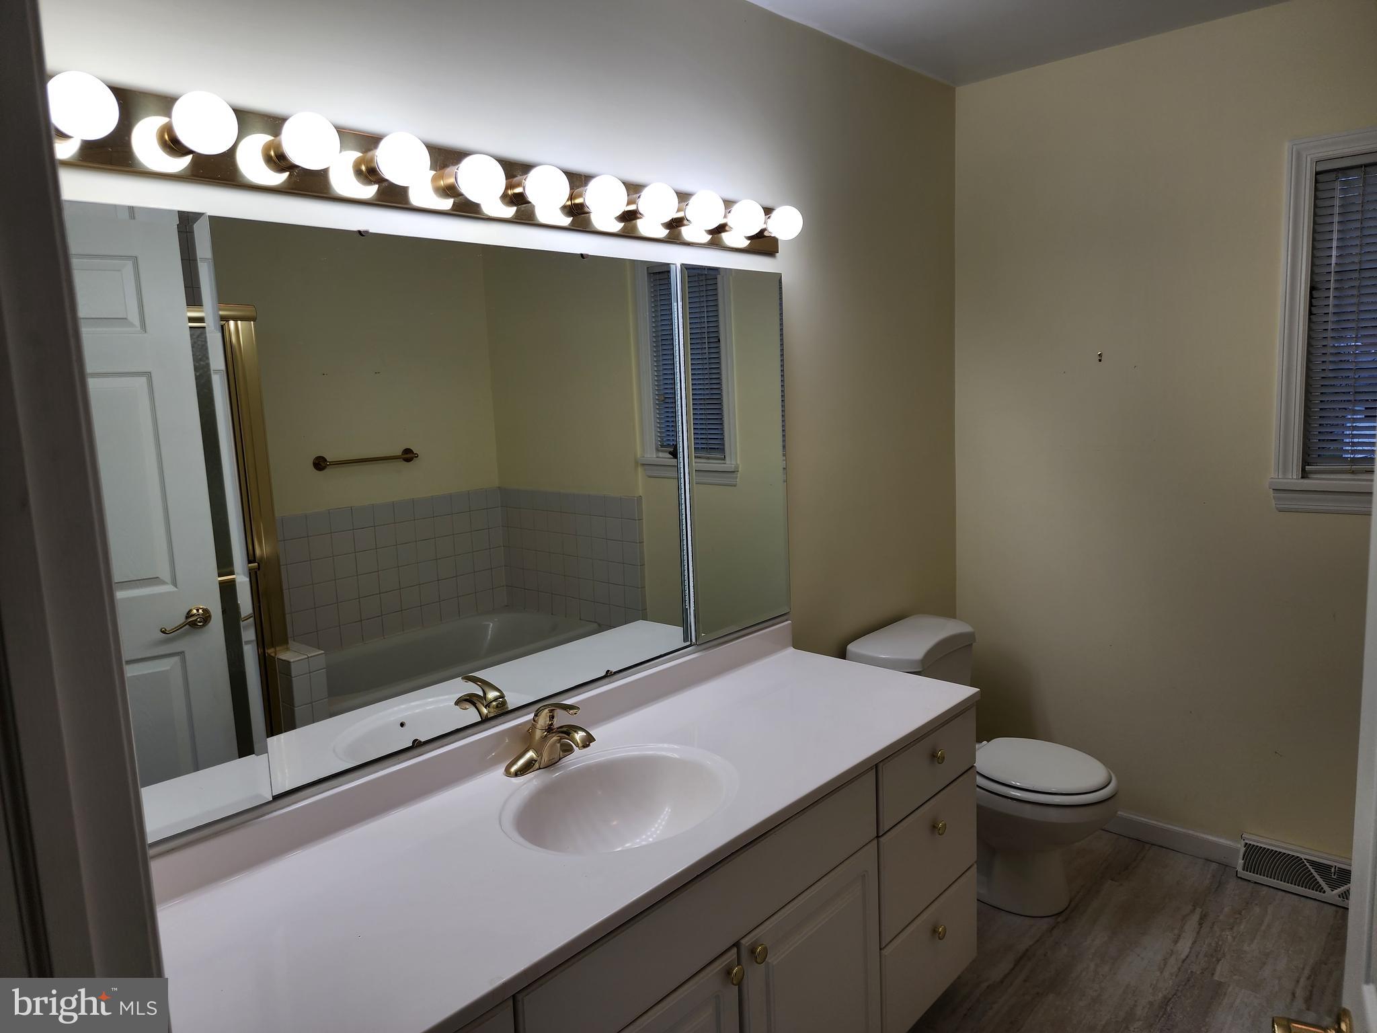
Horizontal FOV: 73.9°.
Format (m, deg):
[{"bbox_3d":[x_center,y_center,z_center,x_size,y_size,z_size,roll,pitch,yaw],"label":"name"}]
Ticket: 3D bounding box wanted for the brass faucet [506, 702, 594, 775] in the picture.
[{"bbox_3d":[-0.243,0.426,1.771,0.190,0.138,0.165,5,11,42],"label":"brass faucet"}]

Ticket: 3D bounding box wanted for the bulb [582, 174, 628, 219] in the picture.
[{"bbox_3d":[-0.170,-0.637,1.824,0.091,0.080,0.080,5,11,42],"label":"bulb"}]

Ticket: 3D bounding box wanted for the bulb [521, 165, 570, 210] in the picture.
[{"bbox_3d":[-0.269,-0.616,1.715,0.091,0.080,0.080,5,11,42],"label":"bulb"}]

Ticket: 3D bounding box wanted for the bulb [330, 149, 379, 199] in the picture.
[{"bbox_3d":[-0.551,-0.562,1.509,0.085,0.077,0.077,5,11,42],"label":"bulb"}]

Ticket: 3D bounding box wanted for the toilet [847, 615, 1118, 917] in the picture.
[{"bbox_3d":[0.890,0.747,2.707,0.710,0.735,0.460,5,11,42],"label":"toilet"}]

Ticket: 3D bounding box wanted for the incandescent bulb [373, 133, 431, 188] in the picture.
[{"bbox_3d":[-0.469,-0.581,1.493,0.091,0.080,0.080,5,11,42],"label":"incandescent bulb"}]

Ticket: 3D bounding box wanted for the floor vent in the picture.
[{"bbox_3d":[1.831,1.030,2.602,0.450,0.112,0.063,5,11,42],"label":"floor vent"}]

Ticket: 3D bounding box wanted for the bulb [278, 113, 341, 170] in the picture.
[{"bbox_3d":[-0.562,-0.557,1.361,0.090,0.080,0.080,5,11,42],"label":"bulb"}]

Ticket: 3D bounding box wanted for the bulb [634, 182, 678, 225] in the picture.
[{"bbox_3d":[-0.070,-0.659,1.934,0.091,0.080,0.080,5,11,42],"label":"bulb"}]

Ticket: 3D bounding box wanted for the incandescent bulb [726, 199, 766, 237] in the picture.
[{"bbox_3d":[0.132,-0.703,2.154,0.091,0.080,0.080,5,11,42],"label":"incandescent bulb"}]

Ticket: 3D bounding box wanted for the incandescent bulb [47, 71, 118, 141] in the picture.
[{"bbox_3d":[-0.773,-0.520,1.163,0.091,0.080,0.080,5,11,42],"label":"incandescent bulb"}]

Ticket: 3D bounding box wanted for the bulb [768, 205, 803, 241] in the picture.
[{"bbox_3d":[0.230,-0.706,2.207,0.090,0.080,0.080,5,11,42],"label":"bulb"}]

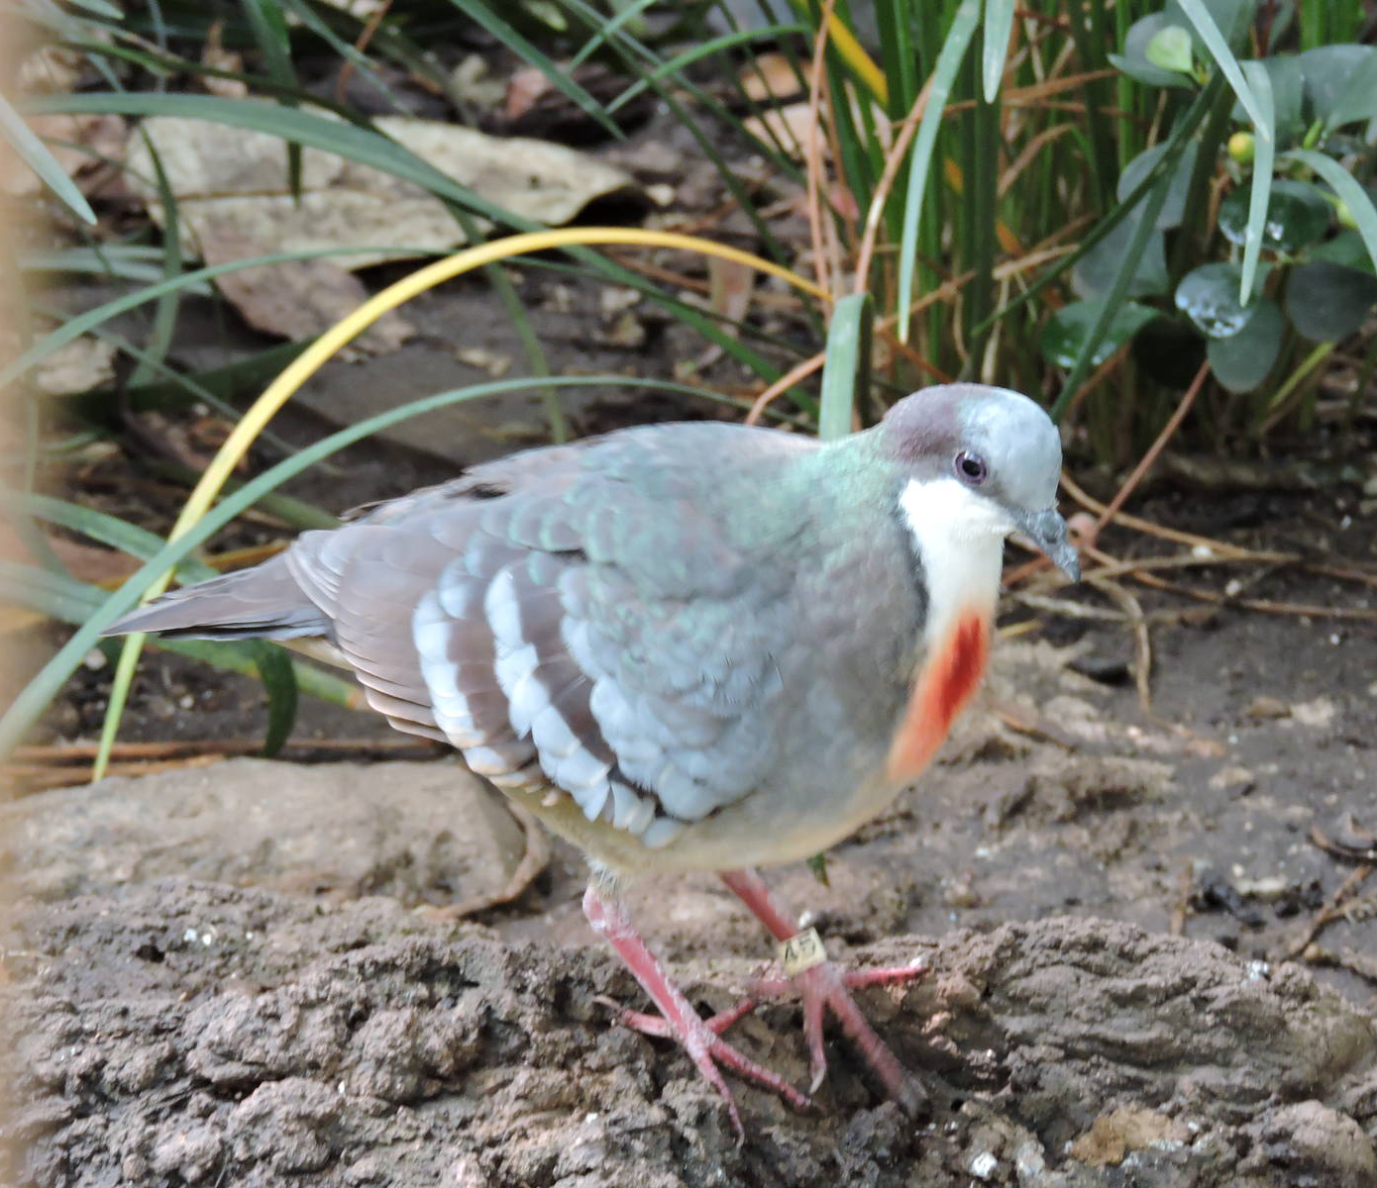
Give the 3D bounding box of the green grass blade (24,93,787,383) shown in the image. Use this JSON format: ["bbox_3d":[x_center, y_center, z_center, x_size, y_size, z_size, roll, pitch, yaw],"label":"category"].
[{"bbox_3d":[-0.079,-0.100,2.180,0.214,0.064,0.060,0,22,0],"label":"green grass blade"}]

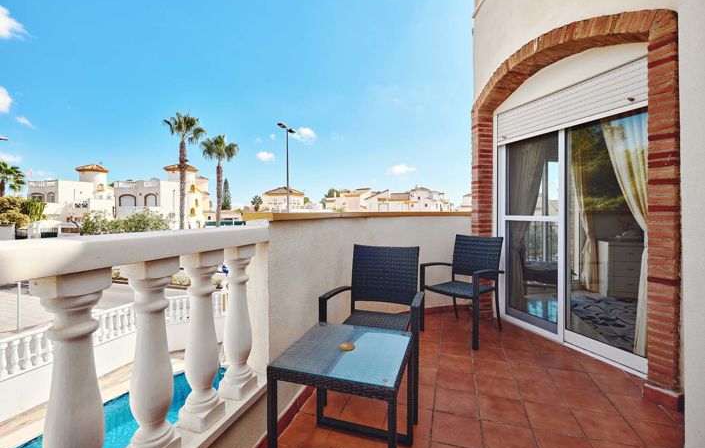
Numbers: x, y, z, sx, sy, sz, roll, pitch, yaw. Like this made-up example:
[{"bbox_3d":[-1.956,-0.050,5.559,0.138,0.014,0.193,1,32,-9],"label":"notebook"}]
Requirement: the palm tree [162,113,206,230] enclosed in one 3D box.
[{"bbox_3d":[-10.040,-1.805,17.475,2.350,9.785,2.350,0,1,-30],"label":"palm tree"}]

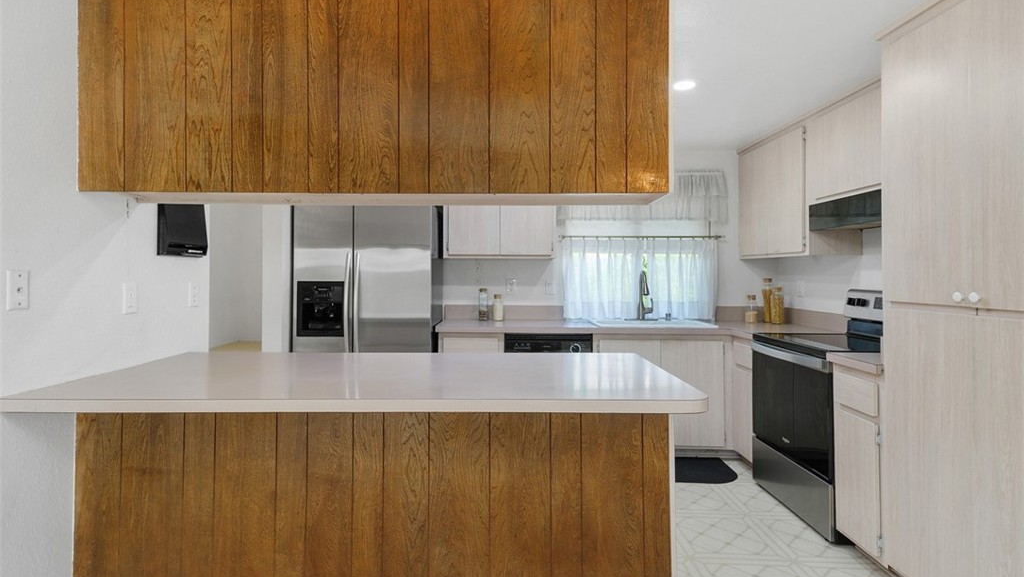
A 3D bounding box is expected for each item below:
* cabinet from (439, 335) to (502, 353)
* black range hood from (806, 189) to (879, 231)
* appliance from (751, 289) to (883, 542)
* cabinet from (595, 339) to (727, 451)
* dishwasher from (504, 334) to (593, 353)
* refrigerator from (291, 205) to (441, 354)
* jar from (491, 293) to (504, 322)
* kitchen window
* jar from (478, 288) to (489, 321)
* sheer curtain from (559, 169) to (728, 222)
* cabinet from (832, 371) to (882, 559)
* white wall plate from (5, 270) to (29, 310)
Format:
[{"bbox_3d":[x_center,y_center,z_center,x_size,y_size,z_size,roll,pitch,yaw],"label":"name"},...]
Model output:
[{"bbox_3d":[-0.294,0.717,3.835,0.447,0.815,0.600,0,1,-1],"label":"cabinet"},{"bbox_3d":[2.033,-0.417,2.831,0.330,0.165,0.740,0,1,-1],"label":"black range hood"},{"bbox_3d":[1.789,0.612,2.766,0.650,1.190,0.764,0,1,0],"label":"appliance"},{"bbox_3d":[1.038,0.714,3.865,0.922,0.800,0.600,0,1,-1],"label":"cabinet"},{"bbox_3d":[0.246,0.736,3.853,0.613,0.850,0.610,0,1,-1],"label":"dishwasher"},{"bbox_3d":[-0.975,0.301,3.658,0.890,1.770,0.750,0,1,0],"label":"refrigerator"},{"bbox_3d":[-0.103,0.152,3.964,0.086,0.207,0.086,0,1,0],"label":"jar"},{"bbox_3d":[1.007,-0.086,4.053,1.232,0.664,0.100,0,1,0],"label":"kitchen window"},{"bbox_3d":[-0.224,0.125,4.031,0.075,0.258,0.075,0,1,0],"label":"jar"},{"bbox_3d":[1.024,-0.722,3.999,1.340,0.411,0.100,0,1,0],"label":"sheer curtain"},{"bbox_3d":[1.873,0.761,2.344,0.605,0.805,0.320,0,1,-1],"label":"cabinet"},{"bbox_3d":[-1.446,0.006,1.500,0.008,0.115,0.071,0,1,0],"label":"white wall plate"}]

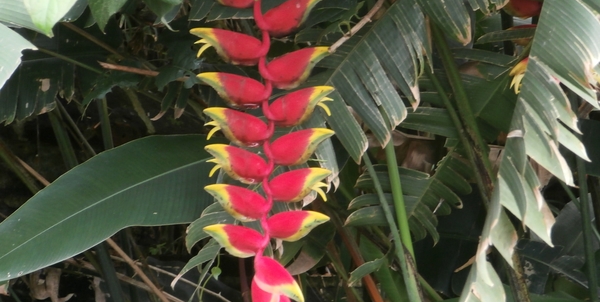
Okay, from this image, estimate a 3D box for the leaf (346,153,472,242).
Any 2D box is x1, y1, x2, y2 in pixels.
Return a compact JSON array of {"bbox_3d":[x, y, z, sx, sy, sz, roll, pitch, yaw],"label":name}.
[{"bbox_3d":[0.129,0.055,3.400,0.150,0.105,0.075,0,5,0],"label":"leaf"}]

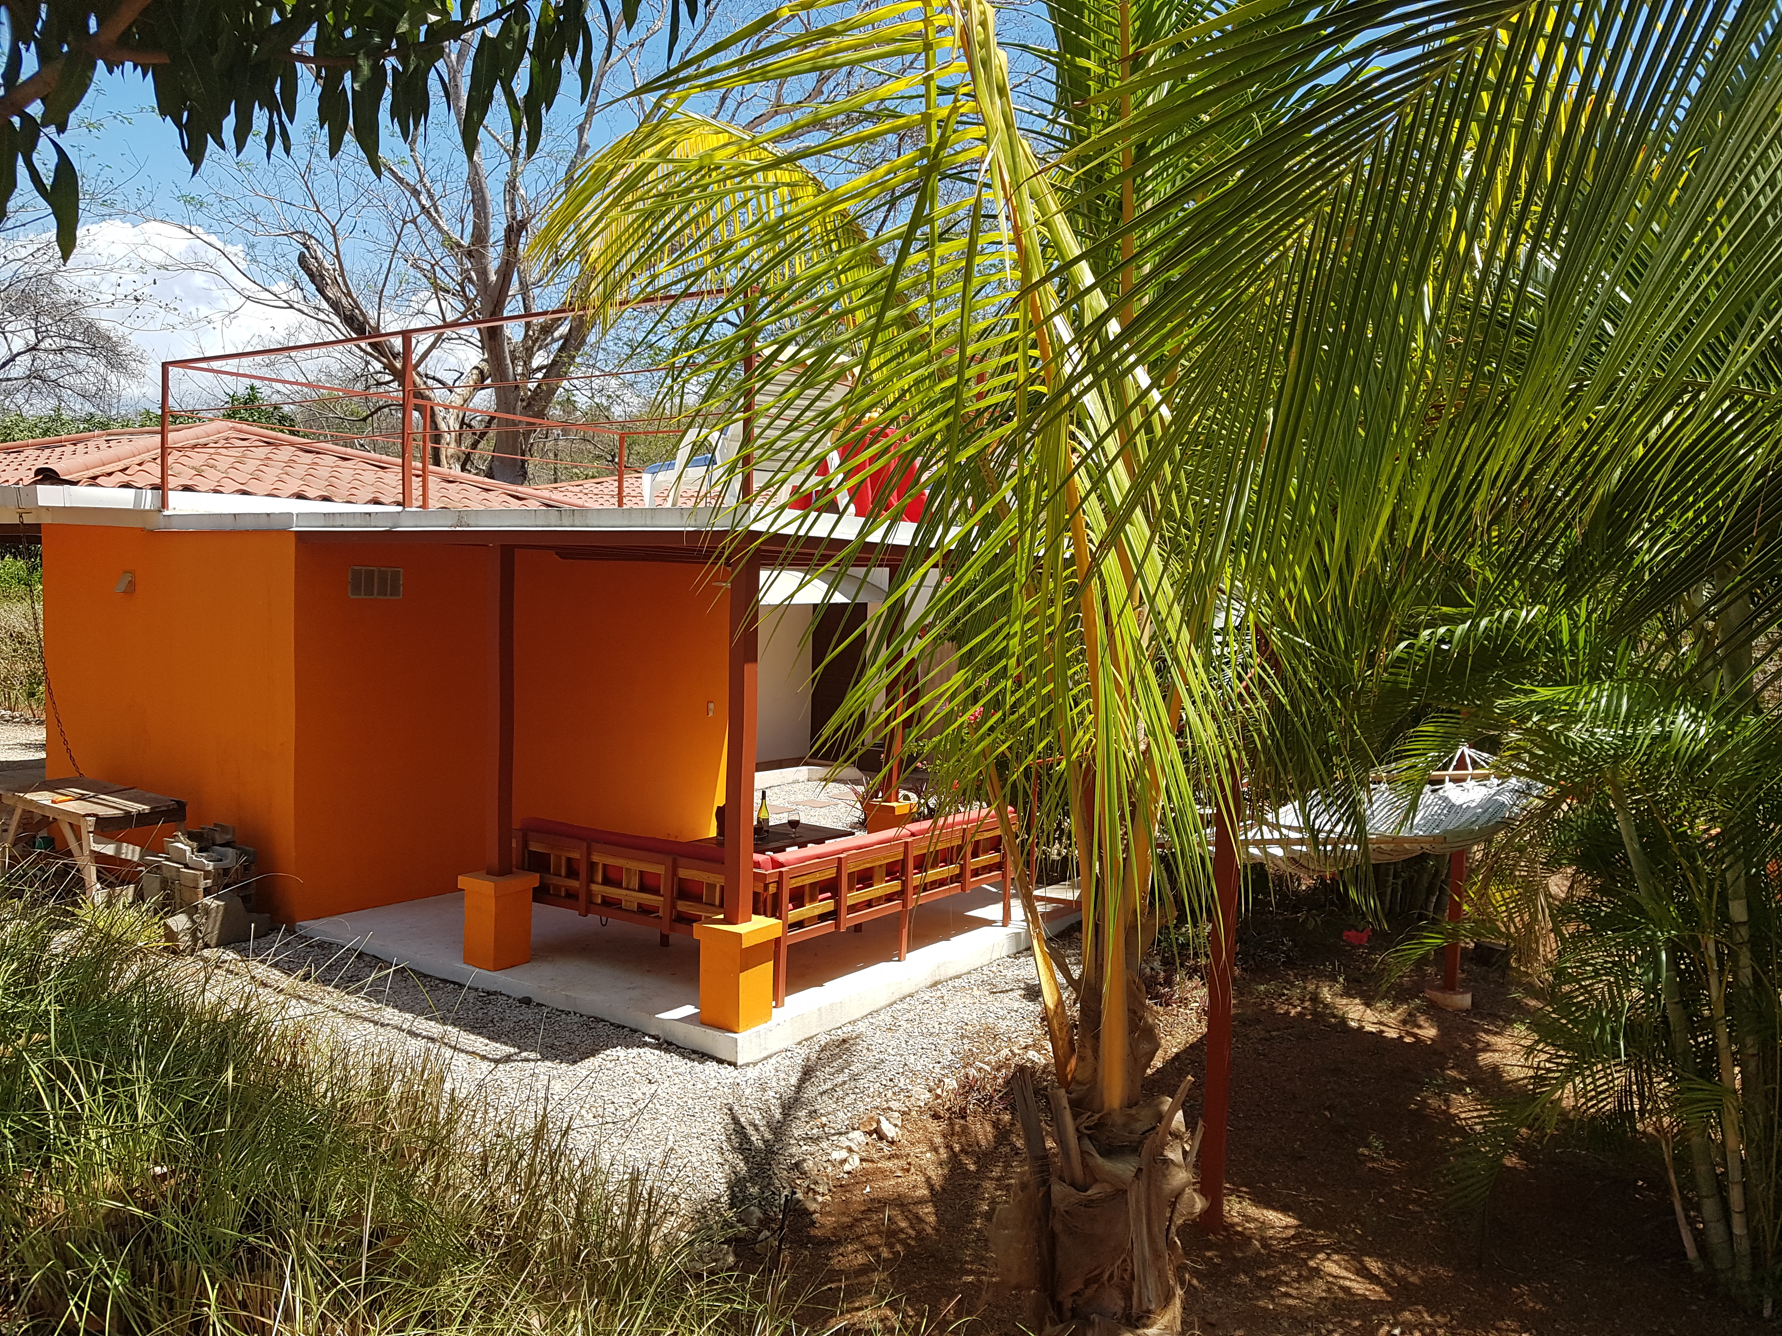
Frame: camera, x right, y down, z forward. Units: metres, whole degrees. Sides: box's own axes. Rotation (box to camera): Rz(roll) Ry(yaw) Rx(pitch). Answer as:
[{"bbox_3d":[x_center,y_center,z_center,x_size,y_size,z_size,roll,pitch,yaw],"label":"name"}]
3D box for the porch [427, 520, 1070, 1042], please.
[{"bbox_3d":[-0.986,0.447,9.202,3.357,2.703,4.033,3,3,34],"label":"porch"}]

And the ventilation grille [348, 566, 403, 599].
[{"bbox_3d":[-3.537,-0.581,9.217,0.040,0.211,0.416,3,3,34],"label":"ventilation grille"}]

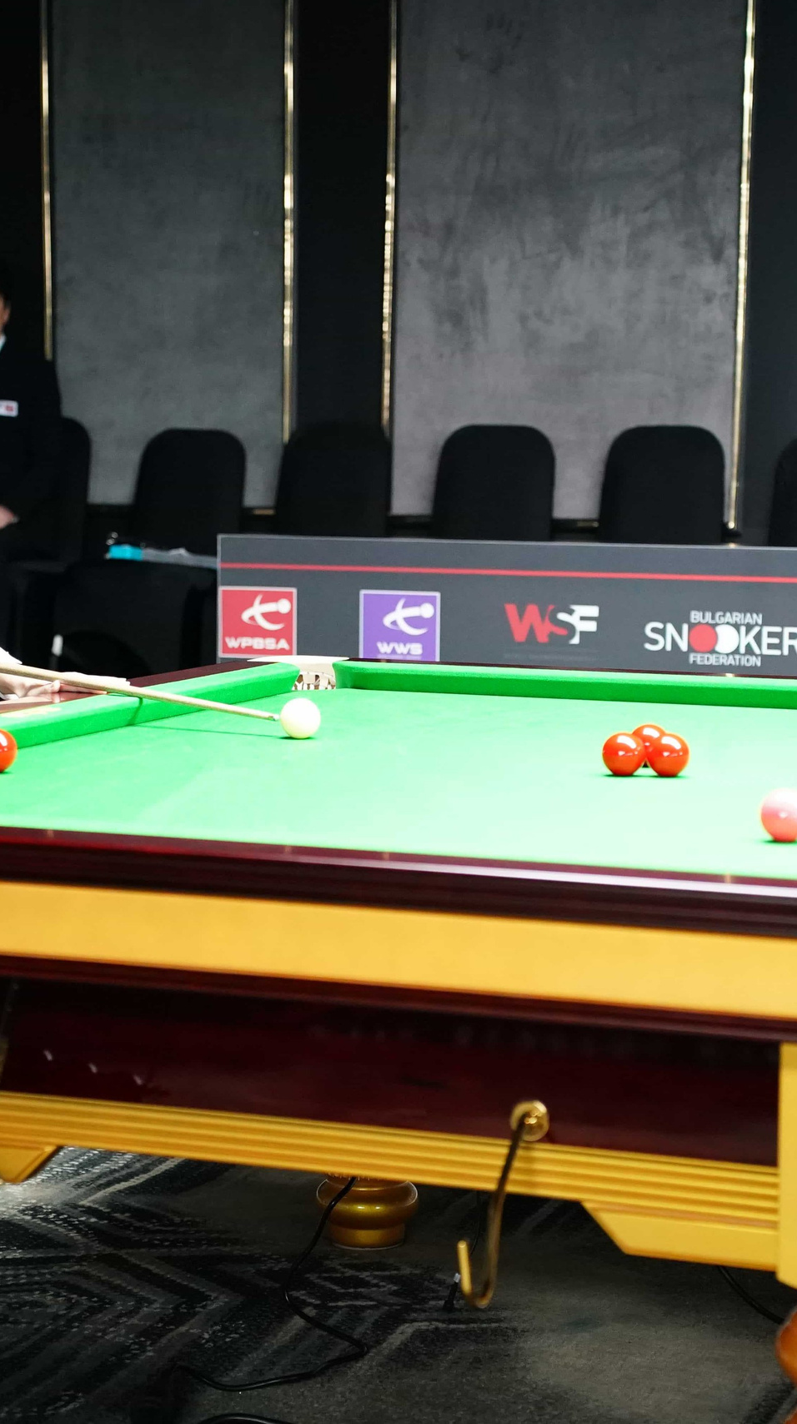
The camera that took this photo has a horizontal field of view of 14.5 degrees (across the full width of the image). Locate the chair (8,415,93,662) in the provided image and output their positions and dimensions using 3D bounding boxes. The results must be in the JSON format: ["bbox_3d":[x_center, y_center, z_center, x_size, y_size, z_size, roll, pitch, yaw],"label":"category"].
[{"bbox_3d":[-1.100,-0.374,8.785,0.430,0.900,0.520,2,6,15],"label":"chair"}]

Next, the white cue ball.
[{"bbox_3d":[-0.128,0.009,4.110,0.052,0.052,0.052,1,6,0],"label":"white cue ball"}]

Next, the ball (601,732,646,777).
[{"bbox_3d":[0.277,0.051,3.845,0.052,0.052,0.052,1,6,0],"label":"ball"}]

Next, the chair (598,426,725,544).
[{"bbox_3d":[0.672,-0.310,8.794,0.460,0.970,0.560,3,6,21],"label":"chair"}]

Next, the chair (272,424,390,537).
[{"bbox_3d":[-0.256,-0.342,8.640,0.430,0.900,0.520,3,6,20],"label":"chair"}]

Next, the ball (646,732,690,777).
[{"bbox_3d":[0.321,0.051,3.755,0.052,0.052,0.052,1,6,0],"label":"ball"}]

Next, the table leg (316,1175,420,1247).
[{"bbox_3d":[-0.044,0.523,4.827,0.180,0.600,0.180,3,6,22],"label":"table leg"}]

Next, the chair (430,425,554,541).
[{"bbox_3d":[0.198,-0.329,8.974,0.460,0.970,0.560,3,6,21],"label":"chair"}]

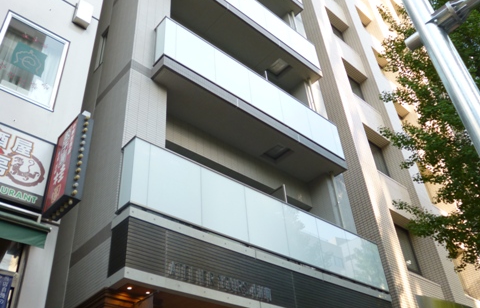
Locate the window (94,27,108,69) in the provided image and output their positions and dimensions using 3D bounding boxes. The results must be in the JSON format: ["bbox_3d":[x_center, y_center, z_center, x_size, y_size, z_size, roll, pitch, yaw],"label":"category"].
[{"bbox_3d":[-3.265,-2.489,10.636,0.110,1.420,0.447,26,-48,-33],"label":"window"}]

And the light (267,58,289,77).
[{"bbox_3d":[1.165,-2.567,13.369,0.557,0.080,0.557,26,-48,-33],"label":"light"}]

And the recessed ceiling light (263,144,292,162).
[{"bbox_3d":[0.921,-0.037,10.803,0.557,0.080,0.557,26,-48,-33],"label":"recessed ceiling light"}]

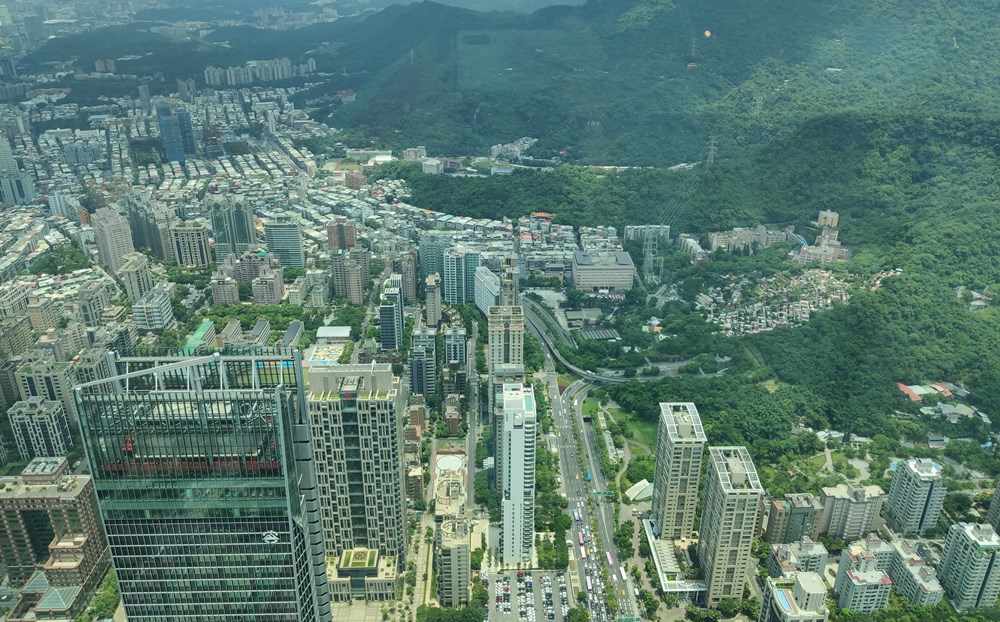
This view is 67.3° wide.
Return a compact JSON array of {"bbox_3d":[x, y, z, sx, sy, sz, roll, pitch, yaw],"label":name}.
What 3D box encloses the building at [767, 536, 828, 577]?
[{"bbox_3d":[203.480,176.290,503.940,37.000,25.000,38.000,0,24,0],"label":"building"}]

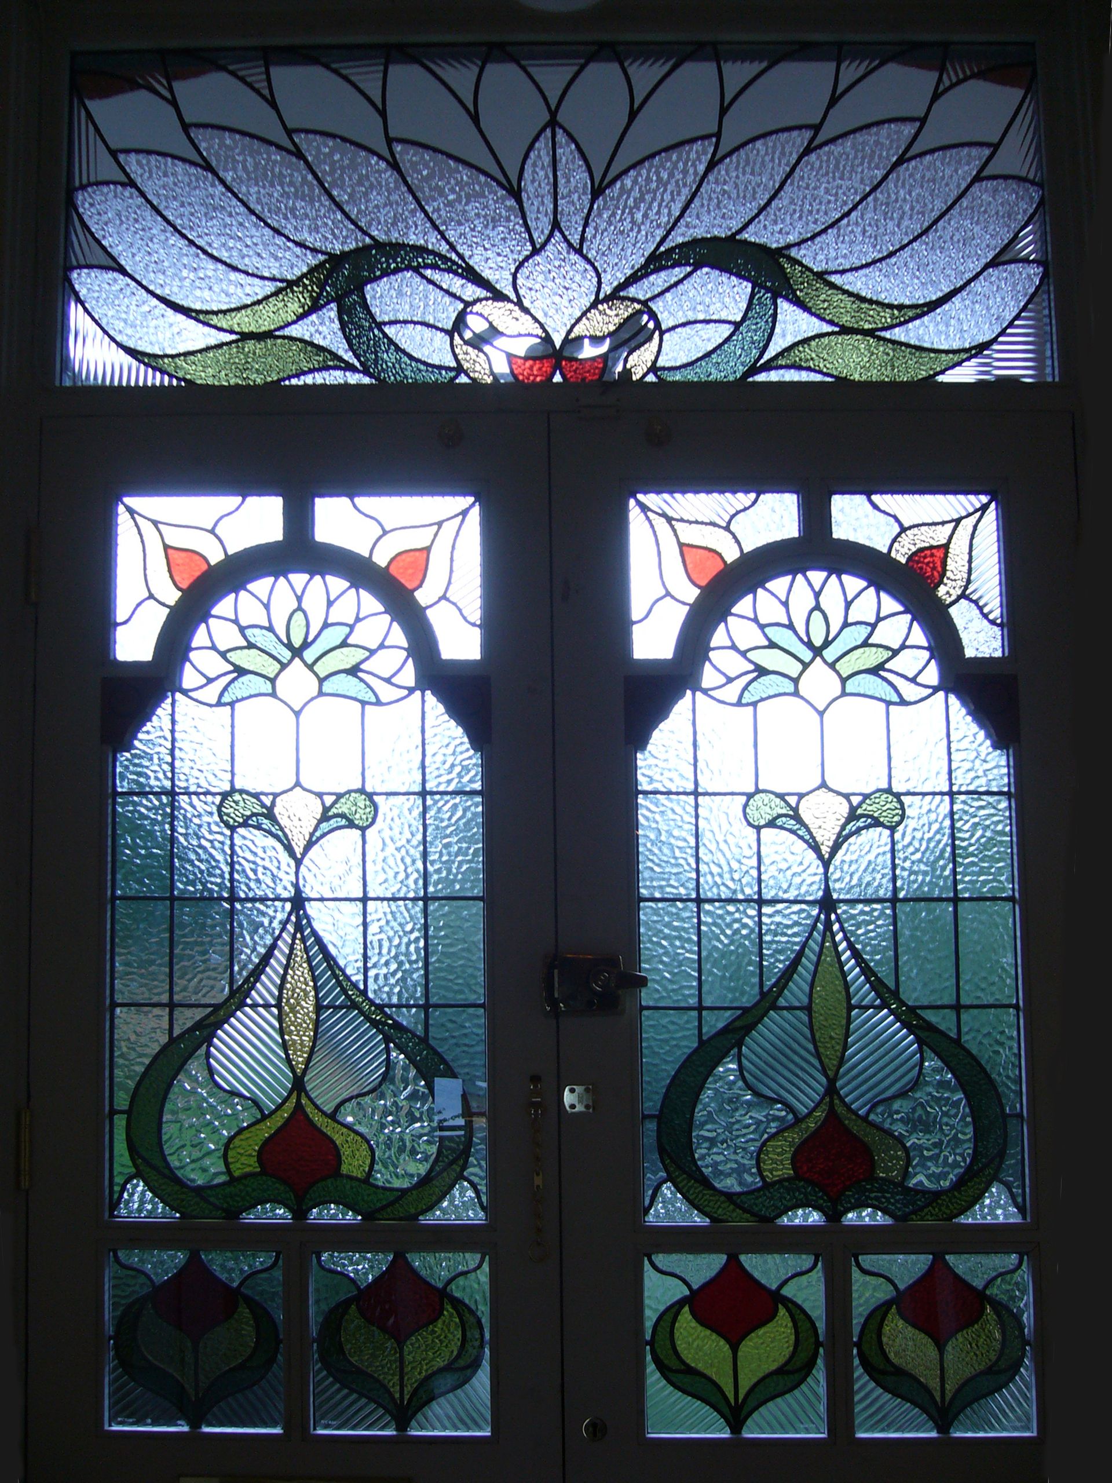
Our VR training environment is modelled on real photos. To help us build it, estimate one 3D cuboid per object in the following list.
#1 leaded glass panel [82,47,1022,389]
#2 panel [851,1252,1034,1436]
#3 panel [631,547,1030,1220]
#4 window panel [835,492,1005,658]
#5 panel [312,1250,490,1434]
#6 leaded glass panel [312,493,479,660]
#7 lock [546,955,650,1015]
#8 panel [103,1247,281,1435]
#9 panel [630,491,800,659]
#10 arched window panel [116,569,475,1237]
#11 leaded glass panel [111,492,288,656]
[{"bbox_3d":[0.002,-0.721,2.051,1.354,0.476,0.030,0,-4,1],"label":"leaded glass panel"},{"bbox_3d":[0.500,0.778,1.937,0.234,0.231,0.030,0,-4,1],"label":"panel"},{"bbox_3d":[0.365,0.197,1.980,0.510,0.864,0.030,0,-4,1],"label":"panel"},{"bbox_3d":[0.485,-0.223,2.009,0.232,0.223,0.030,0,-4,1],"label":"window panel"},{"bbox_3d":[-0.202,0.780,1.948,0.234,0.232,0.030,0,-4,1],"label":"panel"},{"bbox_3d":[-0.212,-0.221,2.019,0.227,0.224,0.030,0,-4,1],"label":"leaded glass panel"},{"bbox_3d":[0.051,0.316,1.952,0.135,0.074,0.050,0,-4,1],"label":"lock"},{"bbox_3d":[-0.470,0.780,1.952,0.232,0.229,0.030,0,-4,1],"label":"panel"},{"bbox_3d":[0.215,-0.223,2.025,0.230,0.228,0.025,-1,-5,1],"label":"panel"},{"bbox_3d":[-0.341,0.199,1.991,0.500,0.861,0.030,0,-4,1],"label":"arched window panel"},{"bbox_3d":[-0.482,-0.221,2.023,0.229,0.226,0.030,0,-4,1],"label":"leaded glass panel"}]

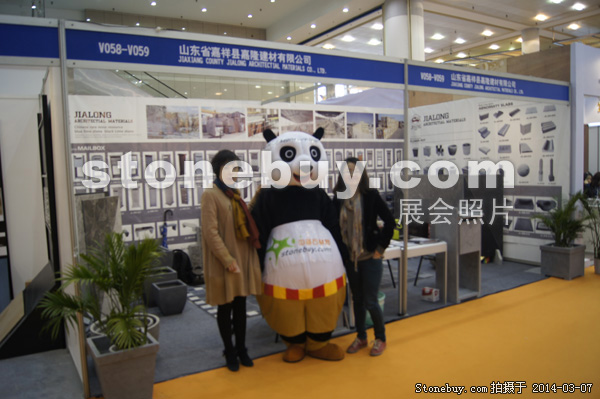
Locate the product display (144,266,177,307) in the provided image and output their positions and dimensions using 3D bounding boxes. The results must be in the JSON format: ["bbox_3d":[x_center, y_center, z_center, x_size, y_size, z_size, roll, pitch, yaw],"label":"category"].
[{"bbox_3d":[-1.622,0.994,5.127,0.369,0.352,0.369,-5,6,-32],"label":"product display"}]

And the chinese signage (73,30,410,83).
[{"bbox_3d":[-0.244,-1.080,3.555,2.853,0.200,0.050,-4,6,-30],"label":"chinese signage"}]

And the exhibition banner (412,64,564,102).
[{"bbox_3d":[2.249,-1.267,5.020,2.861,0.200,0.050,-4,6,-31],"label":"exhibition banner"}]

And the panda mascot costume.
[{"bbox_3d":[-0.001,0.351,3.683,0.780,1.830,0.660,-2,5,-8],"label":"panda mascot costume"}]

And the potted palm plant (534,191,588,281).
[{"bbox_3d":[3.381,0.444,5.787,0.485,1.108,0.485,-5,6,-33],"label":"potted palm plant"}]

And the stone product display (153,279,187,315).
[{"bbox_3d":[-1.372,1.049,4.765,0.290,0.299,0.290,-4,6,-31],"label":"stone product display"}]

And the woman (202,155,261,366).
[{"bbox_3d":[-0.559,0.462,3.503,0.530,1.670,0.420,-4,5,-30],"label":"woman"}]

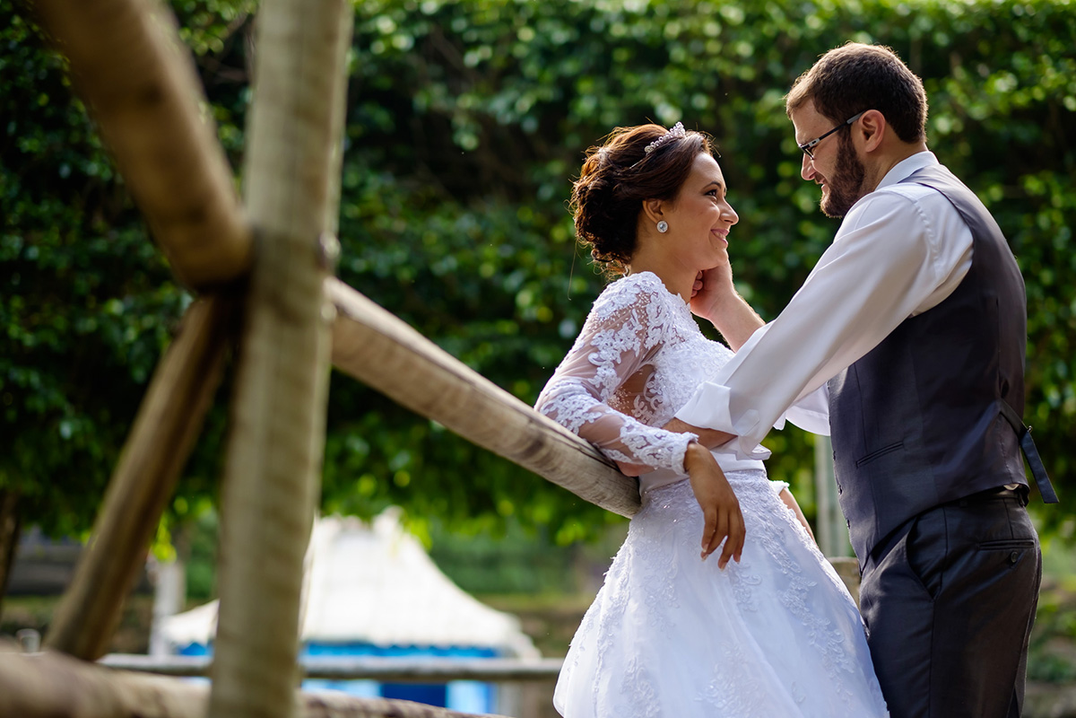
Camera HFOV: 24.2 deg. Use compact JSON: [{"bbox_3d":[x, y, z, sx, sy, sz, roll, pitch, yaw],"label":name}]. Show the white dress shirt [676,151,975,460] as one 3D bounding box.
[{"bbox_3d":[0.462,-0.065,3.820,0.500,0.520,0.500,0,-4,0],"label":"white dress shirt"}]

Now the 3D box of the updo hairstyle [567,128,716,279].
[{"bbox_3d":[0.161,-0.246,3.880,0.215,0.235,0.185,-1,-4,9],"label":"updo hairstyle"}]

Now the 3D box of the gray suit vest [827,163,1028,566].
[{"bbox_3d":[0.601,0.009,3.870,0.310,0.610,0.430,0,-4,0],"label":"gray suit vest"}]

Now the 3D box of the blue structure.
[{"bbox_3d":[-2.305,4.148,29.000,3.750,2.000,2.800,0,-4,0],"label":"blue structure"}]

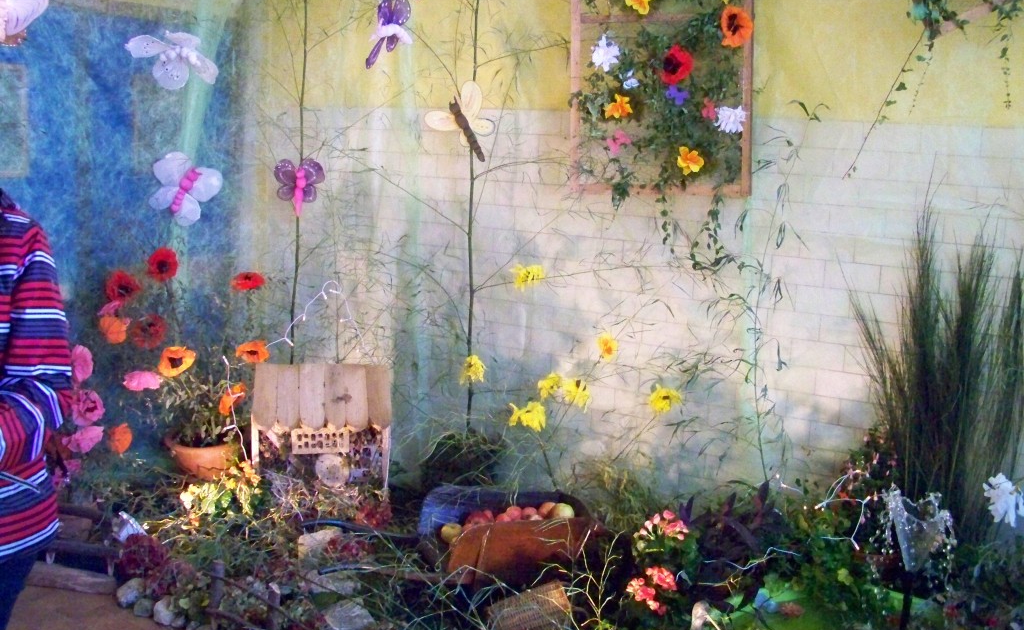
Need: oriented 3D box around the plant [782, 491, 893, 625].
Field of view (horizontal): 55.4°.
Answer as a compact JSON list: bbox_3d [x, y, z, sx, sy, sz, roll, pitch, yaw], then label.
[{"bbox_3d":[1.064,0.801,3.200,0.360,0.430,0.340,1,5,0],"label":"plant"}]

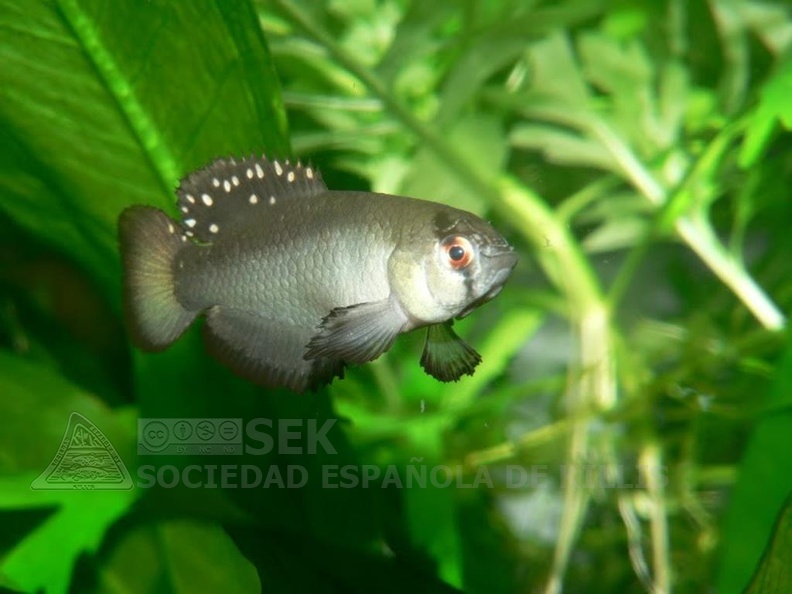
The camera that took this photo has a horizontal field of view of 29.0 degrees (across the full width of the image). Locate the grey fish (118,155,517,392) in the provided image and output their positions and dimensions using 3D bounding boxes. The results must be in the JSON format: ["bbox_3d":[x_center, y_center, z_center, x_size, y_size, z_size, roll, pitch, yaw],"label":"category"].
[{"bbox_3d":[-0.011,-0.003,0.174,0.055,0.028,0.021,-1,2,32],"label":"grey fish"}]

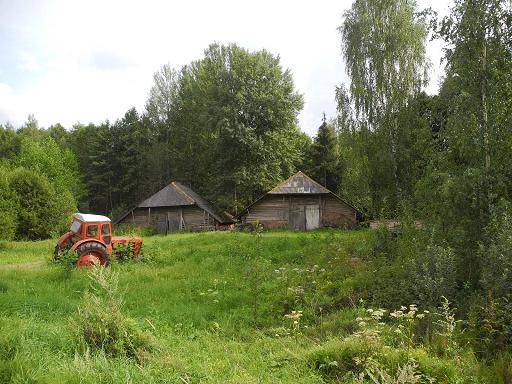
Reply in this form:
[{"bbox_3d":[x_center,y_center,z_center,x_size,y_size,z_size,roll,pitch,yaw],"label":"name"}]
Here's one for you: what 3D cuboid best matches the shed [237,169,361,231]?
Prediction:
[{"bbox_3d":[4.300,1.000,39.500,10.600,5.400,7.500,-1,-3,10],"label":"shed"}]

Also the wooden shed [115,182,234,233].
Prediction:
[{"bbox_3d":[-7.400,1.500,41.200,10.800,5.000,6.500,-1,-3,15],"label":"wooden shed"}]

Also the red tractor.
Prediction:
[{"bbox_3d":[-6.578,2.072,17.893,1.750,2.400,3.600,1,0,40],"label":"red tractor"}]

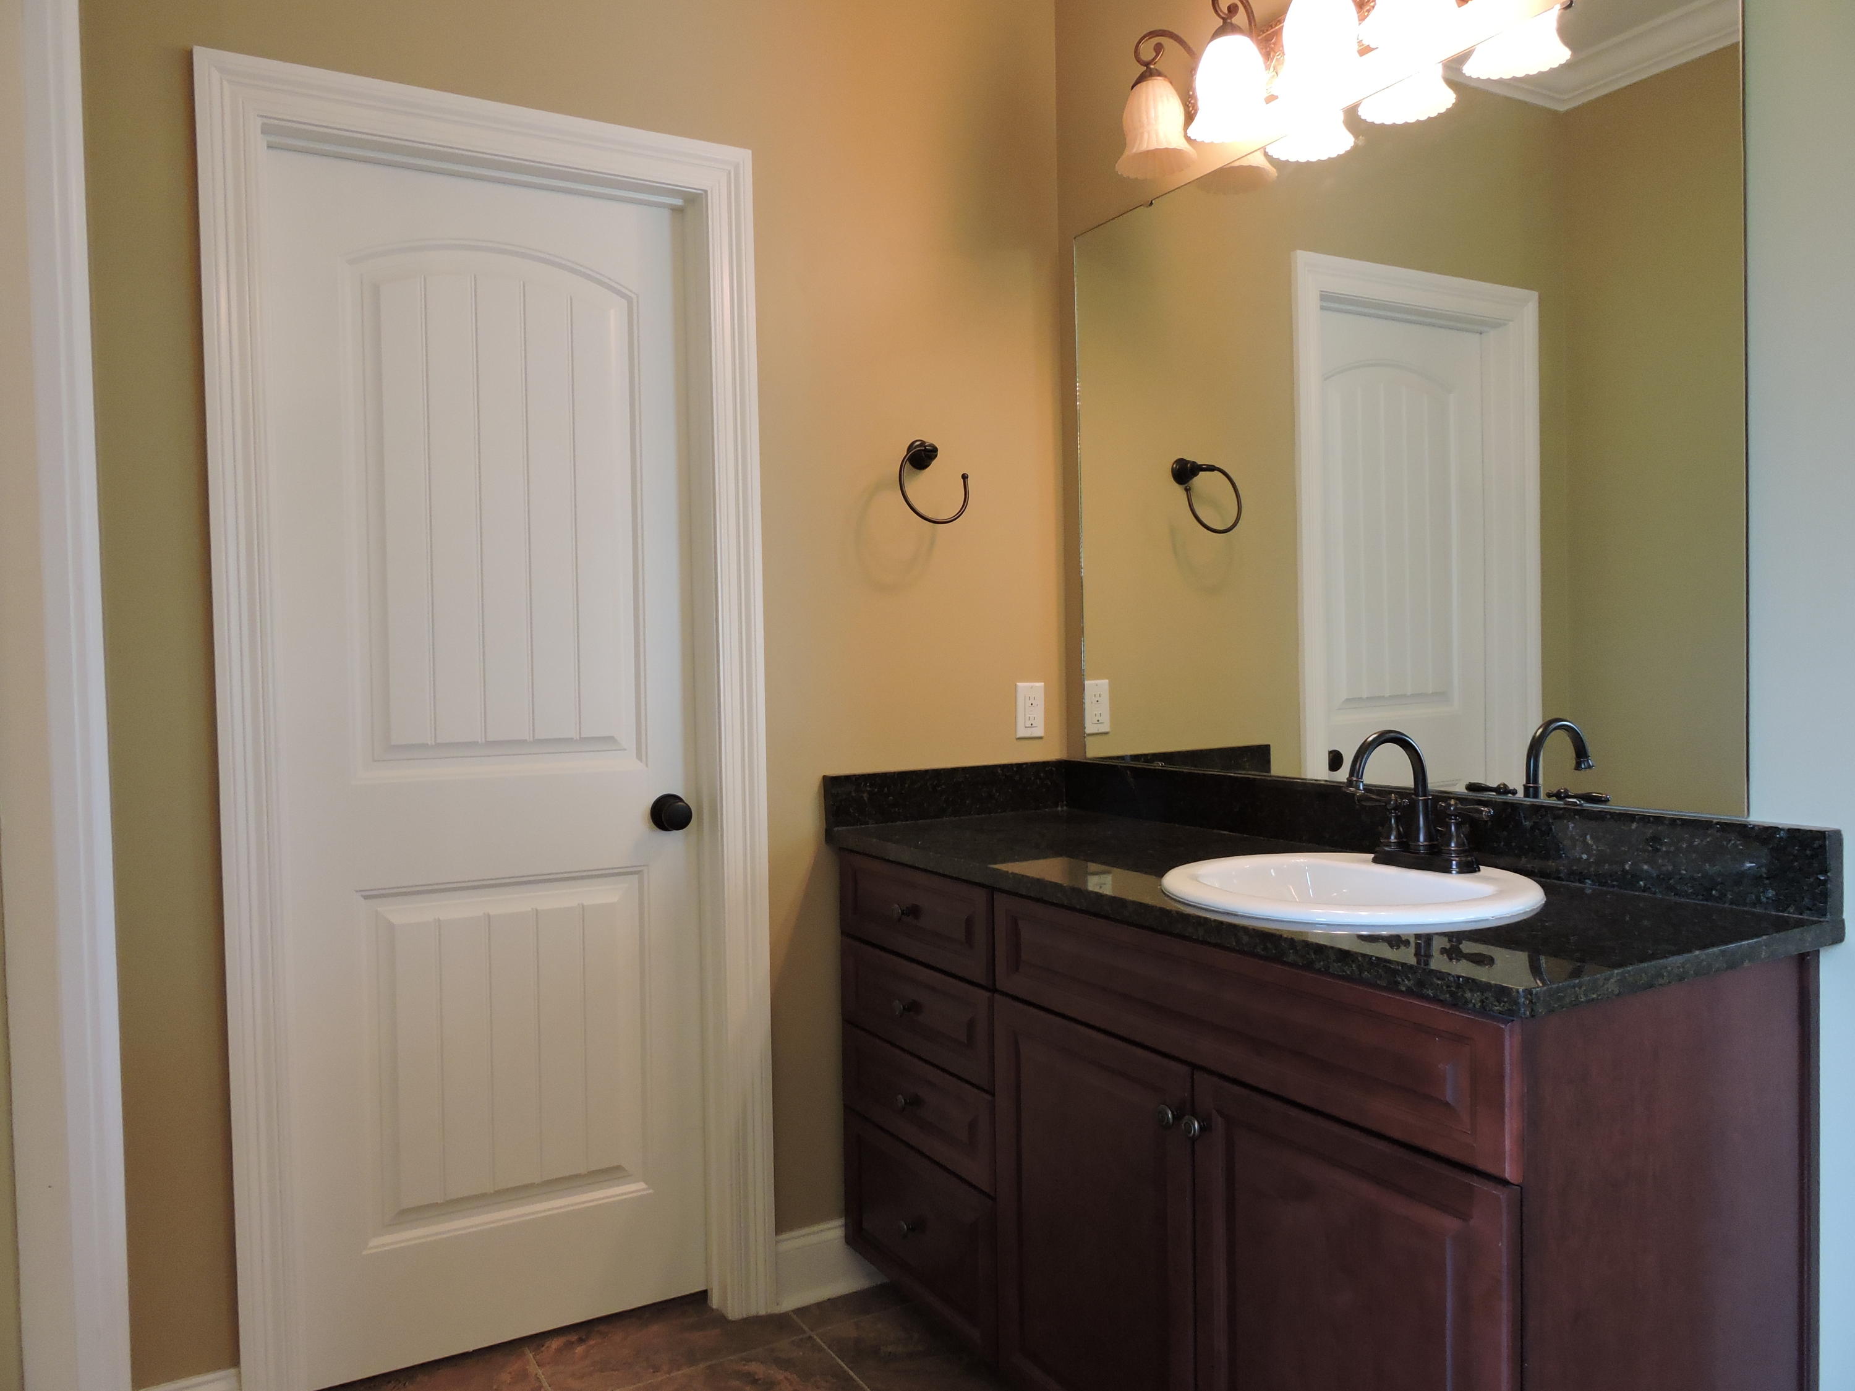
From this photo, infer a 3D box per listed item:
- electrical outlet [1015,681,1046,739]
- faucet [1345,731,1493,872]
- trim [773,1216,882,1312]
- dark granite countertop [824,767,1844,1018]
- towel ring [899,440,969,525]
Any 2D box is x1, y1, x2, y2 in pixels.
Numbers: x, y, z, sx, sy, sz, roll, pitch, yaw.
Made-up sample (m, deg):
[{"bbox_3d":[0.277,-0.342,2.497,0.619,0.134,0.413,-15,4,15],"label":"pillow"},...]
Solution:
[{"bbox_3d":[0.217,0.032,2.675,0.066,0.119,0.007,-2,2,-30],"label":"electrical outlet"},{"bbox_3d":[0.640,0.142,1.762,0.173,0.191,0.236,-2,2,-30],"label":"faucet"},{"bbox_3d":[-0.177,1.077,2.457,0.248,0.146,0.015,-2,2,-30],"label":"trim"},{"bbox_3d":[0.423,0.216,1.954,0.567,0.129,1.469,-2,2,-30],"label":"dark granite countertop"},{"bbox_3d":[-0.003,-0.414,2.491,0.159,0.178,0.100,-2,2,-30],"label":"towel ring"}]

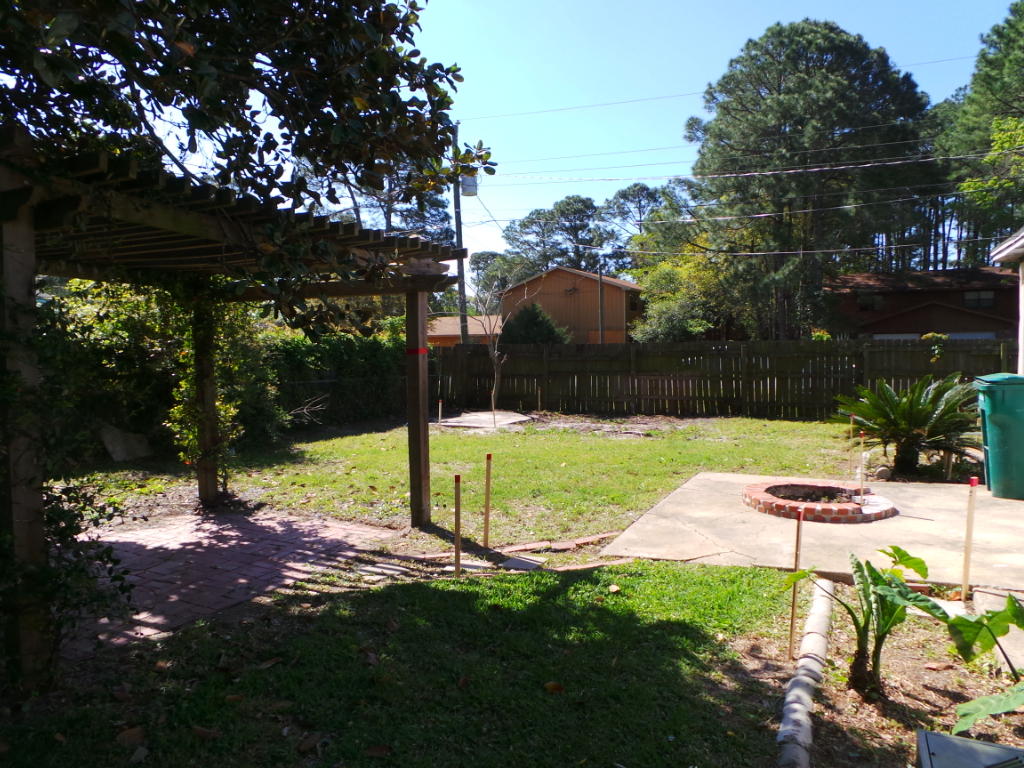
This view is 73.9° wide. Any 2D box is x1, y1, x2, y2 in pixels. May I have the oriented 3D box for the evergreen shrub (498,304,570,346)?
[{"bbox_3d":[0.899,-1.217,24.972,2.800,3.462,2.800,0,2,0],"label":"evergreen shrub"}]

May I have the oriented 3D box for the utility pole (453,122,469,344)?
[{"bbox_3d":[-1.700,-4.141,23.000,0.240,9.400,0.240,-2,2,0],"label":"utility pole"}]

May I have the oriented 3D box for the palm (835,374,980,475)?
[{"bbox_3d":[4.418,0.464,7.600,1.520,1.120,1.500,-1,2,0],"label":"palm"}]

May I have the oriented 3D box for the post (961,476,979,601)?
[{"bbox_3d":[2.551,0.863,3.800,0.042,0.700,0.030,3,2,11],"label":"post"}]

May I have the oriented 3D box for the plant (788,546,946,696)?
[{"bbox_3d":[1.531,1.023,2.930,0.620,0.620,0.550,-1,2,0],"label":"plant"}]

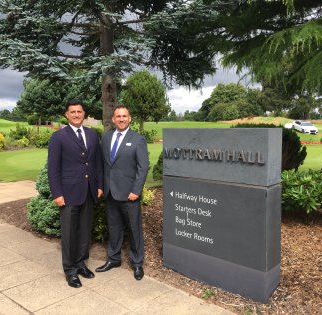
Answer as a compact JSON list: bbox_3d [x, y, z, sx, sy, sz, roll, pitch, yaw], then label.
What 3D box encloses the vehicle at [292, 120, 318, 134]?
[{"bbox_3d":[16.898,-3.517,41.352,1.830,1.430,4.500,-1,11,-4],"label":"vehicle"}]

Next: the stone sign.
[{"bbox_3d":[0.552,0.463,3.488,1.197,1.500,0.263,4,6,43],"label":"stone sign"}]

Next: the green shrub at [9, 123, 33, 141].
[{"bbox_3d":[-10.286,-1.694,25.947,1.650,1.500,1.500,0,4,0],"label":"green shrub"}]

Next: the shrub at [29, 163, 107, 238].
[{"bbox_3d":[-1.383,0.590,5.261,1.080,1.030,1.080,0,4,0],"label":"shrub"}]

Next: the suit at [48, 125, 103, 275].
[{"bbox_3d":[-0.878,0.423,3.613,0.490,1.510,0.320,-2,5,-25],"label":"suit"}]

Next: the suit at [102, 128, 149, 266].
[{"bbox_3d":[-0.382,0.428,3.784,0.480,1.470,0.310,1,4,12],"label":"suit"}]

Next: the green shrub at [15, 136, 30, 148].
[{"bbox_3d":[-9.840,-0.947,25.001,1.000,0.900,1.000,0,4,0],"label":"green shrub"}]

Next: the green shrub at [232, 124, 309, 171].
[{"bbox_3d":[2.669,-0.105,8.818,1.850,1.550,1.750,0,4,0],"label":"green shrub"}]

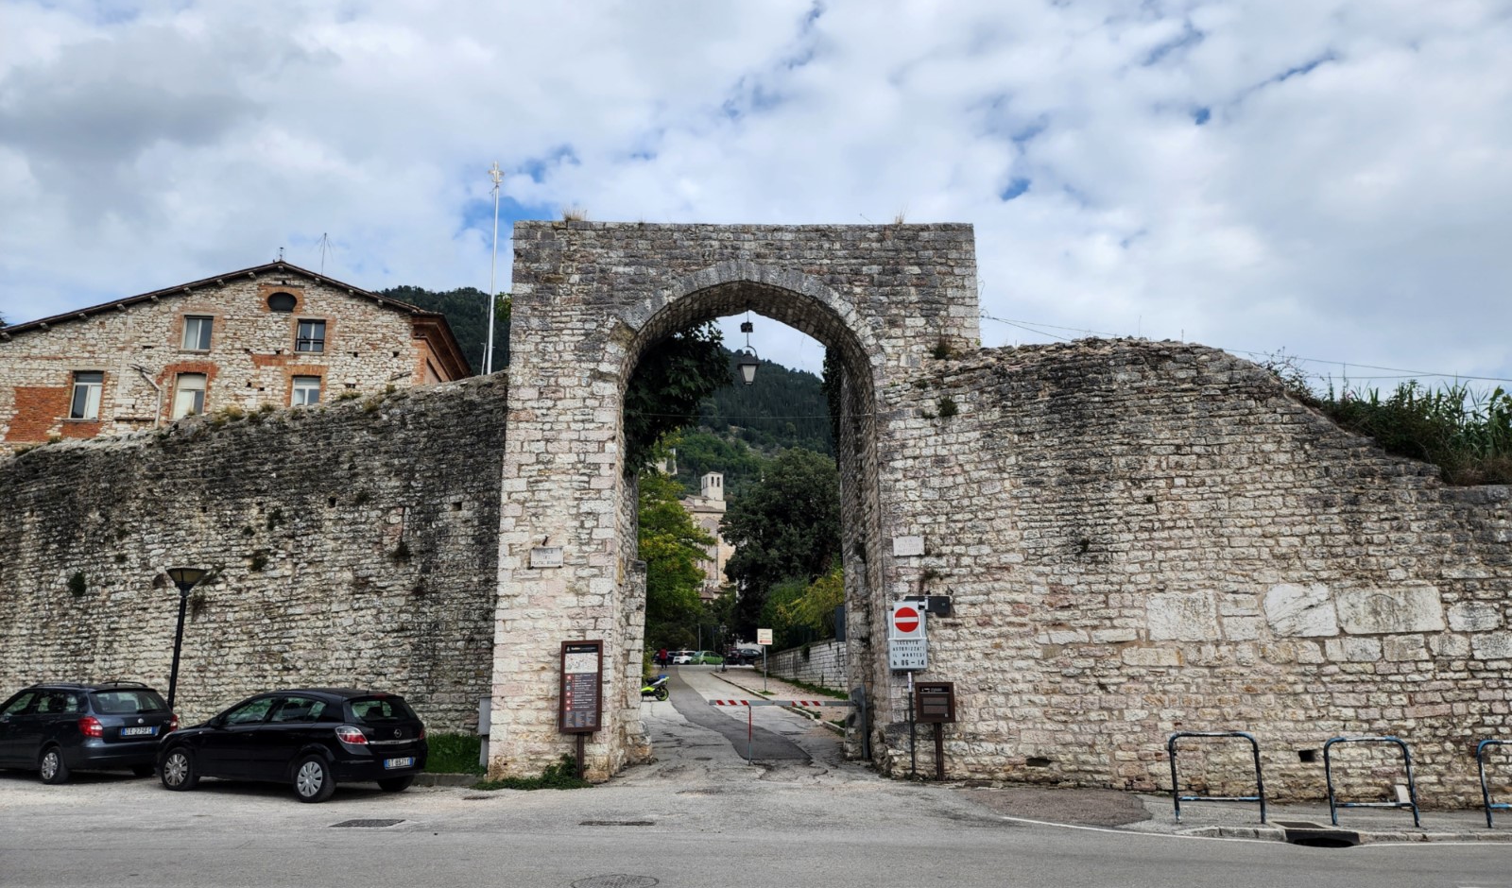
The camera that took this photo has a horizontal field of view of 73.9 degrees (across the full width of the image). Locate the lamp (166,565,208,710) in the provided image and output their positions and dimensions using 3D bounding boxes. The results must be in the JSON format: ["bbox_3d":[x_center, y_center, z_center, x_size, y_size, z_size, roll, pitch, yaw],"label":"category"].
[{"bbox_3d":[-11.040,4.183,19.047,0.660,3.678,0.660,0,-13,0],"label":"lamp"}]

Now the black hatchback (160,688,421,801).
[{"bbox_3d":[-7.050,4.511,15.252,4.250,1.460,1.790,-6,-14,23],"label":"black hatchback"}]

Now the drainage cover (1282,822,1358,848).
[{"bbox_3d":[5.788,4.066,10.457,0.740,0.150,0.550,0,-13,0],"label":"drainage cover"}]

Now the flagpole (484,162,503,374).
[{"bbox_3d":[-6.444,-0.426,23.700,0.280,13.648,0.280,0,-13,0],"label":"flagpole"}]

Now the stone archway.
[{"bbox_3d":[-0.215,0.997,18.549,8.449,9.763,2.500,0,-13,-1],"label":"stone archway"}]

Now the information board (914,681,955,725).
[{"bbox_3d":[2.943,4.248,16.467,0.658,0.638,0.100,0,-13,-1],"label":"information board"}]

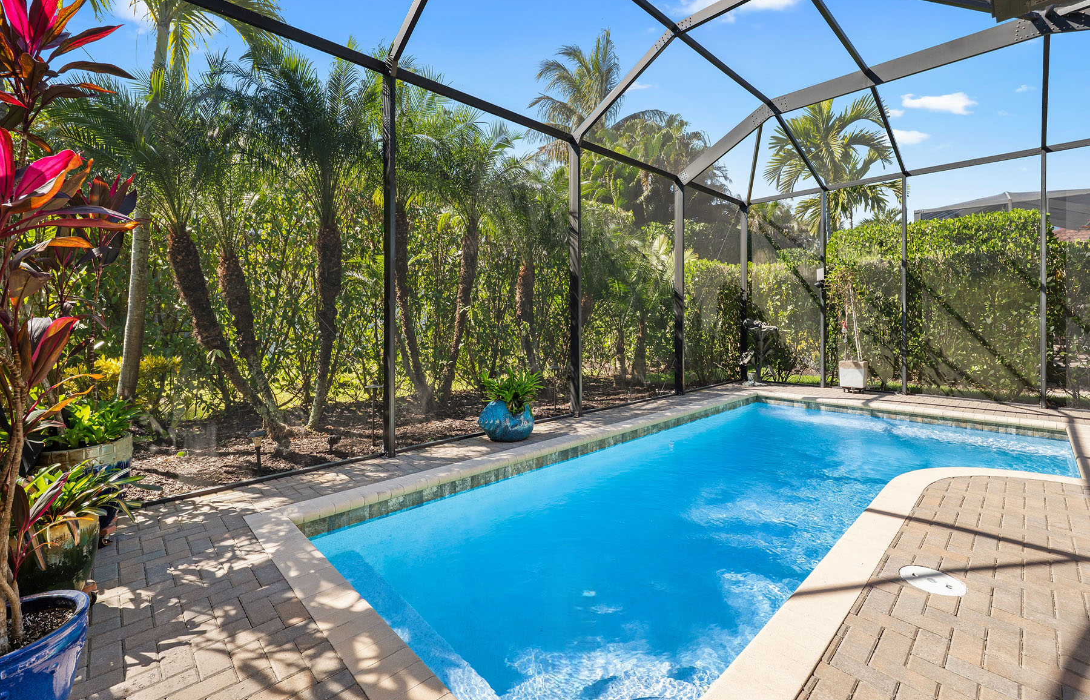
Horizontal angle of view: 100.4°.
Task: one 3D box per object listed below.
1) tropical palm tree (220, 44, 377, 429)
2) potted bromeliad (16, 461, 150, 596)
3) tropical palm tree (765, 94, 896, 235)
[{"bbox_3d":[-3.120,-1.350,5.800,1.800,4.700,1.800,-1,3,-17],"label":"tropical palm tree"},{"bbox_3d":[-2.370,0.865,2.330,0.490,0.640,0.490,2,4,45],"label":"potted bromeliad"},{"bbox_3d":[8.500,-3.500,13.500,3.500,7.800,3.500,0,3,0],"label":"tropical palm tree"}]

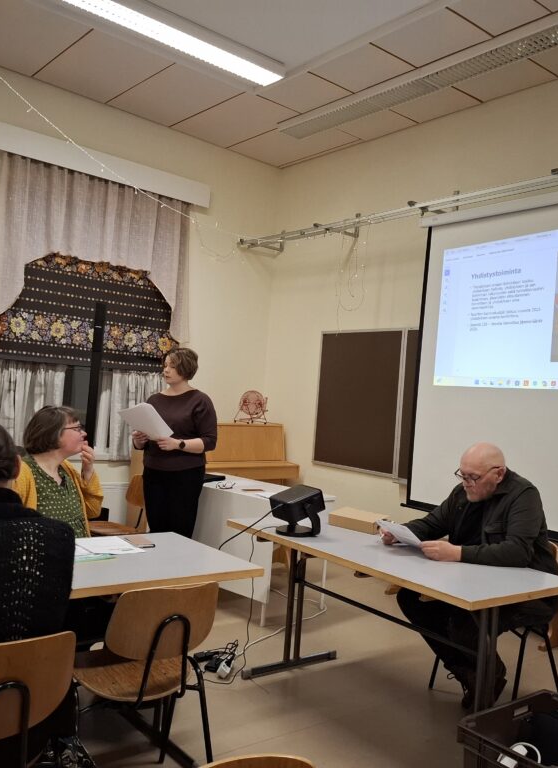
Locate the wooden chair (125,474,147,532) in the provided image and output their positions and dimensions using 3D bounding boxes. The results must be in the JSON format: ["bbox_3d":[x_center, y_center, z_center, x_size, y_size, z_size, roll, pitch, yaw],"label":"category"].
[{"bbox_3d":[-1.060,1.014,4.540,0.470,0.780,0.430,5,-1,-28],"label":"wooden chair"}]

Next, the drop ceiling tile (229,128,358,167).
[{"bbox_3d":[0.113,-2.143,6.081,0.640,0.025,1.130,5,-1,-40],"label":"drop ceiling tile"}]

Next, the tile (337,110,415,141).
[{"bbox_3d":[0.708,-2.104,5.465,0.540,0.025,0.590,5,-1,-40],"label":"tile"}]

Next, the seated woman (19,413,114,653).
[{"bbox_3d":[-0.970,0.753,3.070,0.680,1.260,0.500,4,-1,44],"label":"seated woman"}]

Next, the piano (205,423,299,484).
[{"bbox_3d":[-0.558,0.915,6.293,1.480,1.120,0.600,6,-1,-44],"label":"piano"}]

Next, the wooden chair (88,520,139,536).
[{"bbox_3d":[-1.008,0.939,4.114,0.500,0.790,0.460,5,-1,-40],"label":"wooden chair"}]

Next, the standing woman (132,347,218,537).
[{"bbox_3d":[-0.670,0.598,4.250,0.500,1.660,0.420,4,-1,40],"label":"standing woman"}]

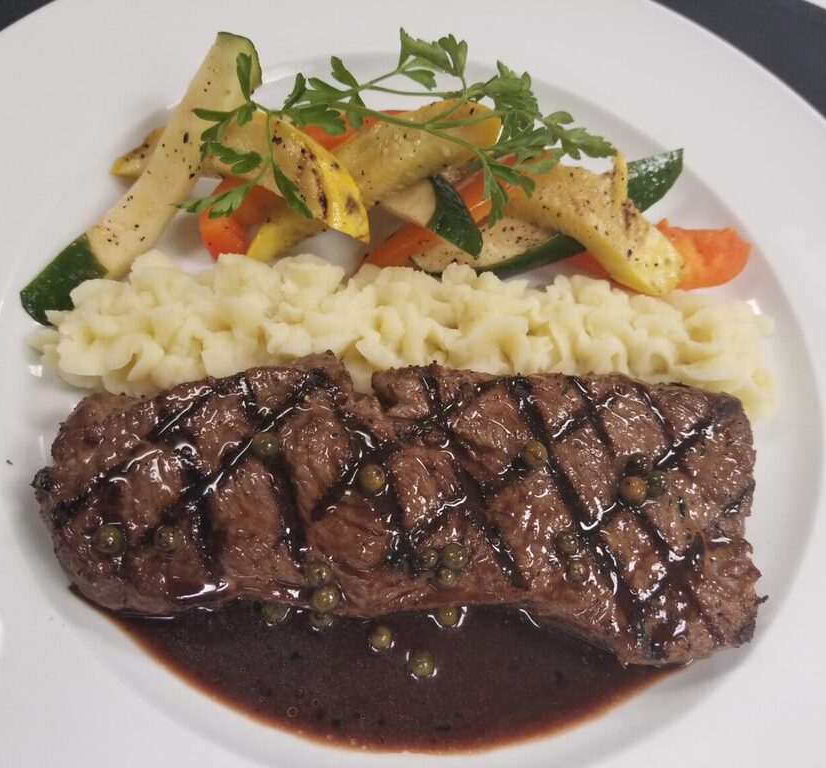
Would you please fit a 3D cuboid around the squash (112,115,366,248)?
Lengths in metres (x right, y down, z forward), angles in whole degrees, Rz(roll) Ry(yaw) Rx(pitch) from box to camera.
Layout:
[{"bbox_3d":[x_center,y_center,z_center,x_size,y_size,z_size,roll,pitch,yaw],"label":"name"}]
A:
[{"bbox_3d":[-0.046,-0.054,0.207,0.074,0.020,0.024,17,62,11],"label":"squash"}]

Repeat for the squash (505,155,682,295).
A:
[{"bbox_3d":[0.050,-0.044,0.213,0.053,0.019,0.022,30,63,-5],"label":"squash"}]

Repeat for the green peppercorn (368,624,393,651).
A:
[{"bbox_3d":[-0.007,0.056,0.170,0.005,0.005,0.005,3,63,-6],"label":"green peppercorn"}]

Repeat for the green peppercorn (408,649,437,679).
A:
[{"bbox_3d":[0.002,0.061,0.168,0.005,0.005,0.005,3,63,-6],"label":"green peppercorn"}]

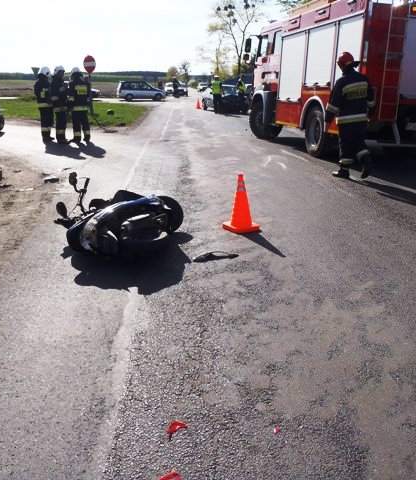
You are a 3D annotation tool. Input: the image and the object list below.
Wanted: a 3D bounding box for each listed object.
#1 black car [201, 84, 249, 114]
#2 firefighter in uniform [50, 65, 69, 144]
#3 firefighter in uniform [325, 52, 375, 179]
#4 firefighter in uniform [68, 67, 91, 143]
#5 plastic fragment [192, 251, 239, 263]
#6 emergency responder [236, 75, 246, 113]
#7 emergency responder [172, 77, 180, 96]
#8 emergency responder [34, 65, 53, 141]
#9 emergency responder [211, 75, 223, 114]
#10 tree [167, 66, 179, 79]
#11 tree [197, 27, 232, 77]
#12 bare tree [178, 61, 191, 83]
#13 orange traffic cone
[{"bbox_3d":[0.820,-7.653,27.877,1.720,1.460,4.100,-3,17,-10],"label":"black car"},{"bbox_3d":[-3.715,-3.360,12.951,0.440,1.860,0.540,-3,17,-11],"label":"firefighter in uniform"},{"bbox_3d":[2.184,-1.894,7.993,0.620,1.880,0.560,-11,20,-33],"label":"firefighter in uniform"},{"bbox_3d":[-3.269,-3.411,13.168,0.560,1.840,0.420,-11,20,-33],"label":"firefighter in uniform"},{"bbox_3d":[0.066,0.128,4.476,0.410,0.060,0.140,-6,18,-18],"label":"plastic fragment"},{"bbox_3d":[1.647,-7.037,25.073,0.420,1.800,0.550,8,18,24],"label":"emergency responder"},{"bbox_3d":[-2.930,-14.240,48.452,0.600,1.800,0.450,6,18,19],"label":"emergency responder"},{"bbox_3d":[-4.191,-3.420,13.188,0.430,1.840,0.540,-11,20,-33],"label":"emergency responder"},{"bbox_3d":[0.422,-7.192,25.718,0.600,1.820,0.420,0,17,0],"label":"emergency responder"},{"bbox_3d":[-7.858,-35.646,114.589,2.800,5.230,2.800,0,17,0],"label":"tree"},{"bbox_3d":[0.879,-22.704,66.270,4.800,7.800,4.800,0,17,0],"label":"tree"},{"bbox_3d":[-5.193,-36.244,114.410,2.800,6.480,2.800,0,17,0],"label":"bare tree"},{"bbox_3d":[0.336,-0.393,5.280,0.310,0.595,0.310,8,18,24],"label":"orange traffic cone"}]

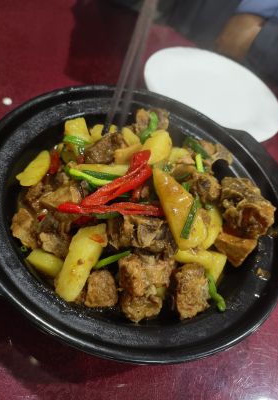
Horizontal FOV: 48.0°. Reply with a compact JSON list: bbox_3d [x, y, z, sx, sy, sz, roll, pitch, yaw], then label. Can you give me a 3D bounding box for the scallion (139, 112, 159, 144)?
[{"bbox_3d":[0.011,-0.079,0.344,0.010,0.008,0.037,22,72,0],"label":"scallion"}]

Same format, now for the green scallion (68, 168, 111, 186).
[{"bbox_3d":[-0.043,-0.020,0.279,0.041,0.006,0.008,16,52,4],"label":"green scallion"}]

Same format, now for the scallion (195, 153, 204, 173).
[{"bbox_3d":[0.066,-0.041,0.338,0.006,0.006,0.023,3,62,-15],"label":"scallion"}]

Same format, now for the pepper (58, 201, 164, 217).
[{"bbox_3d":[-0.022,0.008,0.259,0.088,0.009,0.009,3,54,-15],"label":"pepper"}]

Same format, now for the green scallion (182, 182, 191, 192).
[{"bbox_3d":[0.047,-0.012,0.311,0.007,0.006,0.012,-16,61,-26],"label":"green scallion"}]

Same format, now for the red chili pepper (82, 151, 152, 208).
[{"bbox_3d":[-0.017,-0.018,0.277,0.016,0.012,0.080,44,57,16],"label":"red chili pepper"}]

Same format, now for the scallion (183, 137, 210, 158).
[{"bbox_3d":[0.067,-0.060,0.364,0.009,0.007,0.036,-33,66,-33],"label":"scallion"}]

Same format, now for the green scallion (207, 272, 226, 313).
[{"bbox_3d":[0.065,0.078,0.265,0.007,0.006,0.034,-11,72,-23],"label":"green scallion"}]

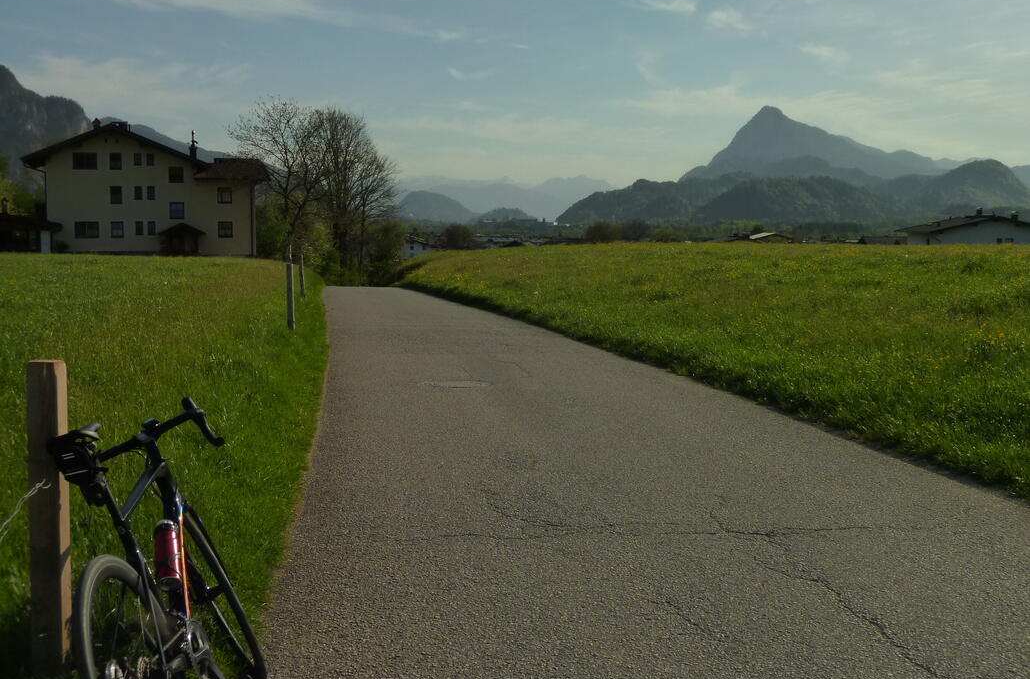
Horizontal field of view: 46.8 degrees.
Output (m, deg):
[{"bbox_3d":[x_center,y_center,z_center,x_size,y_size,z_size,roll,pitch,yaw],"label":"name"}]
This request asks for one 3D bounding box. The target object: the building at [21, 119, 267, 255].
[{"bbox_3d":[-30.595,-12.695,100.895,18.800,10.800,13.000,-1,5,-10],"label":"building"}]

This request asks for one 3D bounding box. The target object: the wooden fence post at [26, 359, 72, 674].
[{"bbox_3d":[-1.356,0.532,3.472,0.084,0.935,0.084,1,5,-1],"label":"wooden fence post"}]

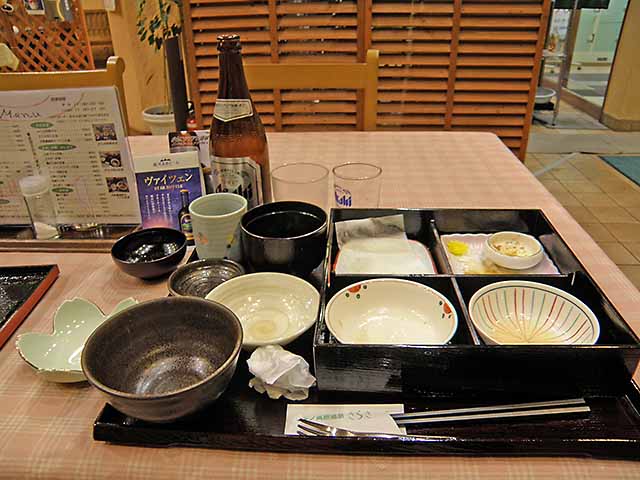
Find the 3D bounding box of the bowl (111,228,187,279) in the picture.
[{"bbox_3d":[-0.203,0.023,0.578,0.088,0.037,0.088,0,28,0],"label":"bowl"}]

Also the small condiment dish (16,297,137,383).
[{"bbox_3d":[-0.200,0.097,0.439,0.124,0.038,0.116,0,28,0],"label":"small condiment dish"}]

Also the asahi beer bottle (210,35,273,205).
[{"bbox_3d":[-0.102,-0.106,0.583,0.074,0.260,0.074,8,29,15],"label":"asahi beer bottle"}]

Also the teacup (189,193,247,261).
[{"bbox_3d":[-0.117,-0.004,0.570,0.066,0.077,0.066,0,28,0],"label":"teacup"}]

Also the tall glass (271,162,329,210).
[{"bbox_3d":[-0.025,-0.046,0.648,0.073,0.092,0.073,0,28,0],"label":"tall glass"}]

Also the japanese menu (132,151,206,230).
[{"bbox_3d":[-0.193,-0.053,0.627,0.082,0.127,0.025,-8,24,-15],"label":"japanese menu"}]

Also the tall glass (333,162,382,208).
[{"bbox_3d":[0.050,-0.048,0.650,0.063,0.094,0.063,0,28,0],"label":"tall glass"}]

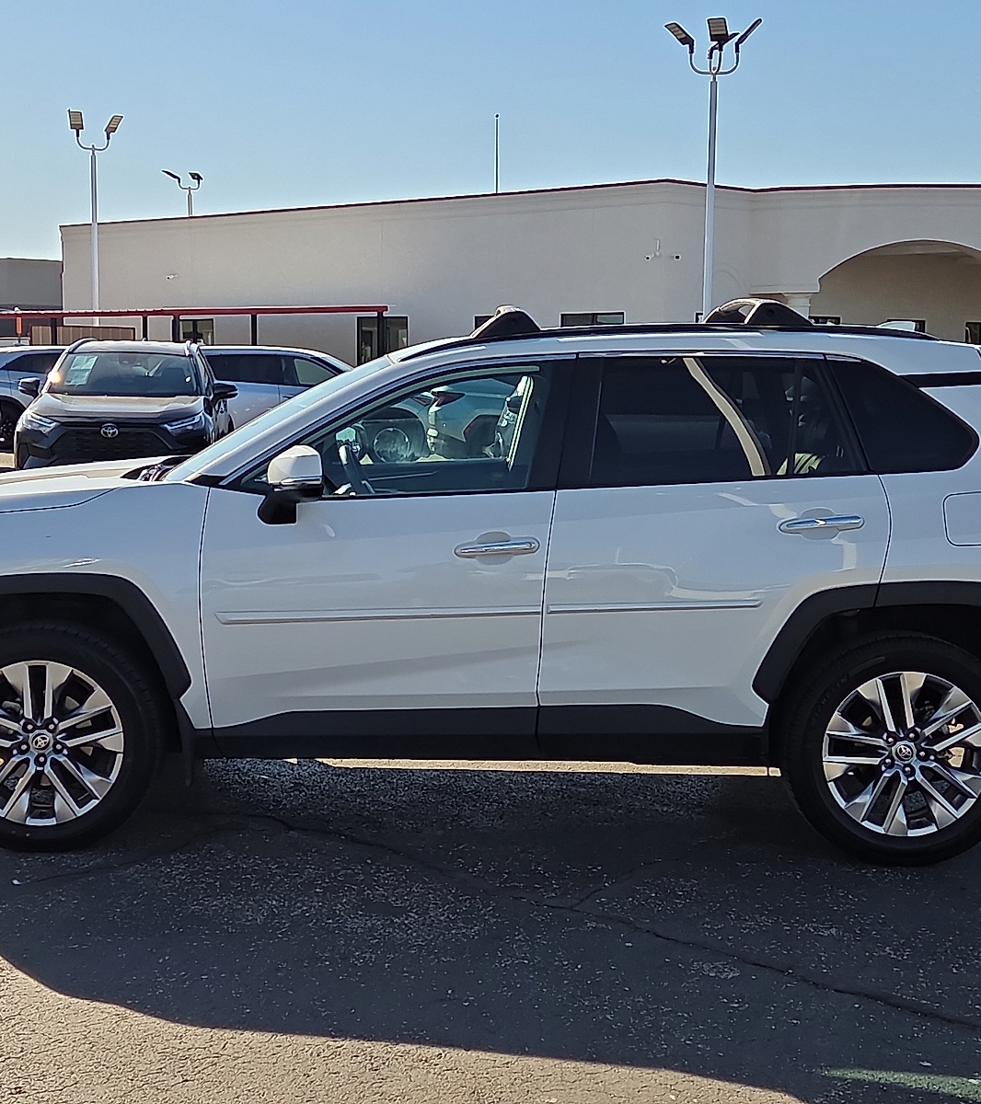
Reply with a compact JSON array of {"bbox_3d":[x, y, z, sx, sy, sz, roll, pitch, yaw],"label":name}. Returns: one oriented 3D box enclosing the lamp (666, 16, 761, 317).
[{"bbox_3d":[4.081,-6.111,35.042,1.750,7.640,1.650,-1,6,-12],"label":"lamp"}]

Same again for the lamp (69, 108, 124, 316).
[{"bbox_3d":[-10.485,-7.871,49.950,1.450,7.720,0.850,-1,6,-11],"label":"lamp"}]

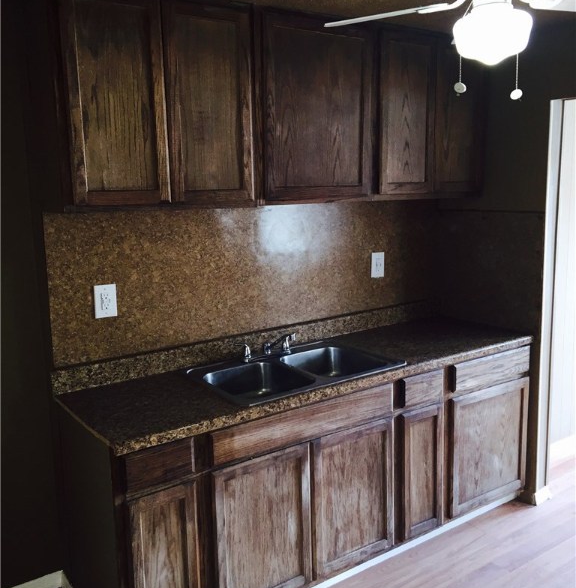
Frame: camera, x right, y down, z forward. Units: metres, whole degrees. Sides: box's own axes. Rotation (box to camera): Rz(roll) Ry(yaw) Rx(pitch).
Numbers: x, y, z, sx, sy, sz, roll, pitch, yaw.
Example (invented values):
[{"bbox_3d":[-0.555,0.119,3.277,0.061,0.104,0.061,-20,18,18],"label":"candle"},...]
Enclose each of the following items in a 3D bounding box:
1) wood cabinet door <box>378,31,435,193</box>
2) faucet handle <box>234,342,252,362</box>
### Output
[{"bbox_3d":[0.550,-0.813,2.977,0.364,0.712,0.025,-8,12,-35],"label":"wood cabinet door"},{"bbox_3d":[-0.211,0.273,2.997,0.064,0.074,0.037,-8,12,-33],"label":"faucet handle"}]

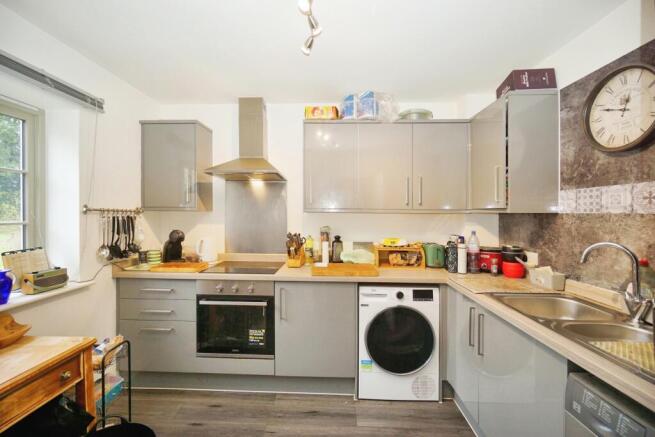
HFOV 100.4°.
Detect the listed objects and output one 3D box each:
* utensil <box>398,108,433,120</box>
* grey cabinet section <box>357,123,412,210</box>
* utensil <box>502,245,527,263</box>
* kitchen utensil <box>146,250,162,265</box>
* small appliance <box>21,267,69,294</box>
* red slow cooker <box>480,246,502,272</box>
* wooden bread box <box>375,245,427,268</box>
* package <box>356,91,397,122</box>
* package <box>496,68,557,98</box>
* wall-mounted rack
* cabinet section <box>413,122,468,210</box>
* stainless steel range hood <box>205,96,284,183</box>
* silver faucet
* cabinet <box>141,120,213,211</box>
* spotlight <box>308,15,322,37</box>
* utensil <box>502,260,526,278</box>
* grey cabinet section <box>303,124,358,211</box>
[{"bbox_3d":[0.779,-0.867,2.406,0.300,0.090,0.300,0,0,2],"label":"utensil"},{"bbox_3d":[0.483,-0.433,2.434,0.456,0.737,0.335,0,1,2],"label":"grey cabinet section"},{"bbox_3d":[1.372,0.264,2.005,0.160,0.135,0.145,0,0,2],"label":"utensil"},{"bbox_3d":[-1.525,0.338,2.402,0.115,0.115,0.115,0,1,2],"label":"kitchen utensil"},{"bbox_3d":[-1.791,0.389,1.729,0.100,0.130,0.205,0,0,2],"label":"small appliance"},{"bbox_3d":[1.274,0.326,2.241,0.300,0.200,0.220,0,1,22],"label":"red slow cooker"},{"bbox_3d":[0.620,0.326,2.412,0.410,0.190,0.270,0,1,2],"label":"wooden bread box"},{"bbox_3d":[0.429,-0.942,2.362,0.340,0.250,0.220,0,1,2],"label":"package"},{"bbox_3d":[1.347,-0.885,1.871,0.260,0.125,0.250,0,0,2],"label":"package"},{"bbox_3d":[-1.608,-0.061,2.091,0.060,0.060,0.560,0,1,2],"label":"wall-mounted rack"},{"bbox_3d":[0.936,-0.430,2.419,0.449,0.733,0.335,0,1,2],"label":"cabinet section"},{"bbox_3d":[-0.694,-0.727,2.404,0.600,0.730,0.460,0,0,2],"label":"stainless steel range hood"},{"bbox_3d":[1.198,0.265,1.146,0.250,0.335,0.115,0,0,2],"label":"silver faucet"},{"bbox_3d":[-1.362,-0.452,2.503,0.500,0.787,0.305,0,0,2],"label":"cabinet"},{"bbox_3d":[-0.062,-0.953,1.349,0.058,0.100,0.058,-24,0,2],"label":"spotlight"},{"bbox_3d":[1.372,0.377,2.005,0.150,0.115,0.150,0,0,2],"label":"utensil"},{"bbox_3d":[0.035,-0.436,2.448,0.441,0.742,0.335,0,1,2],"label":"grey cabinet section"}]

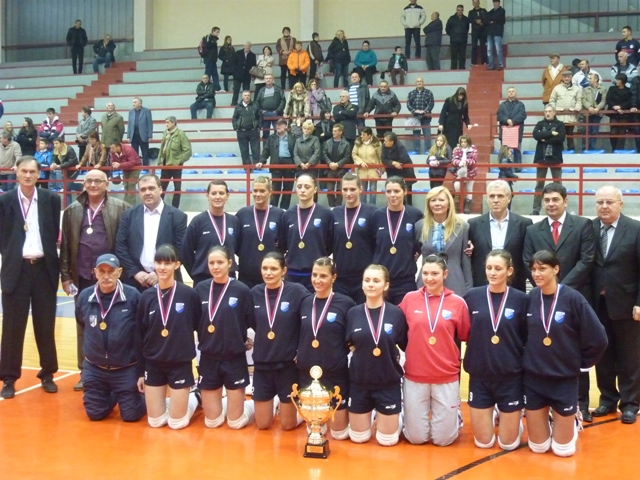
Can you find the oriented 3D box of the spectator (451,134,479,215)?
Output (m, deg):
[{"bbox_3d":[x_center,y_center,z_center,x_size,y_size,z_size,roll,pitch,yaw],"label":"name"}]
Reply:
[{"bbox_3d":[2.438,-1.095,13.989,0.460,1.325,0.360,1,3,15],"label":"spectator"}]

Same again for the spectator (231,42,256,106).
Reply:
[{"bbox_3d":[-2.096,-4.553,22.858,0.570,1.750,0.380,0,4,0],"label":"spectator"}]

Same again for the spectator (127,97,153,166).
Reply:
[{"bbox_3d":[-3.992,-2.288,18.457,0.570,1.740,0.370,1,4,14],"label":"spectator"}]

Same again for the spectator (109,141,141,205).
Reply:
[{"bbox_3d":[-3.764,-1.277,16.143,0.550,1.300,0.750,3,5,36],"label":"spectator"}]

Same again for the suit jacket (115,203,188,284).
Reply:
[{"bbox_3d":[-1.343,0.090,6.618,0.600,0.760,0.330,0,3,-3],"label":"suit jacket"}]

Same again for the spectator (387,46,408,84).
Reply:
[{"bbox_3d":[2.119,-4.722,22.600,0.500,1.051,0.580,0,3,0],"label":"spectator"}]

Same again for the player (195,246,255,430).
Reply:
[{"bbox_3d":[-0.630,0.697,6.296,0.500,1.317,0.600,1,4,13],"label":"player"}]

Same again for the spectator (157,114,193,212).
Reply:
[{"bbox_3d":[-2.736,-1.434,15.700,0.550,1.793,0.420,2,4,37],"label":"spectator"}]

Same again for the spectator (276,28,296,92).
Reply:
[{"bbox_3d":[-0.906,-4.902,22.500,0.520,1.717,0.360,0,3,0],"label":"spectator"}]

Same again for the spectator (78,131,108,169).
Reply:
[{"bbox_3d":[-4.465,-1.400,16.449,0.570,1.500,0.520,1,4,18],"label":"spectator"}]

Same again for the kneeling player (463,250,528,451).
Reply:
[{"bbox_3d":[1.251,0.723,5.824,0.500,1.328,0.600,1,4,14],"label":"kneeling player"}]

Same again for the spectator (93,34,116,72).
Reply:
[{"bbox_3d":[-6.786,-5.862,26.200,0.660,1.219,0.750,1,3,14],"label":"spectator"}]

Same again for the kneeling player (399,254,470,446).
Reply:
[{"bbox_3d":[0.816,0.723,5.815,0.500,1.293,0.620,1,3,11],"label":"kneeling player"}]

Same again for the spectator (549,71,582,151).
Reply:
[{"bbox_3d":[4.923,-2.559,16.685,0.620,1.651,0.420,1,3,16],"label":"spectator"}]

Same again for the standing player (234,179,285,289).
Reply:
[{"bbox_3d":[-0.469,0.397,6.559,0.500,1.790,0.320,-1,4,-8],"label":"standing player"}]

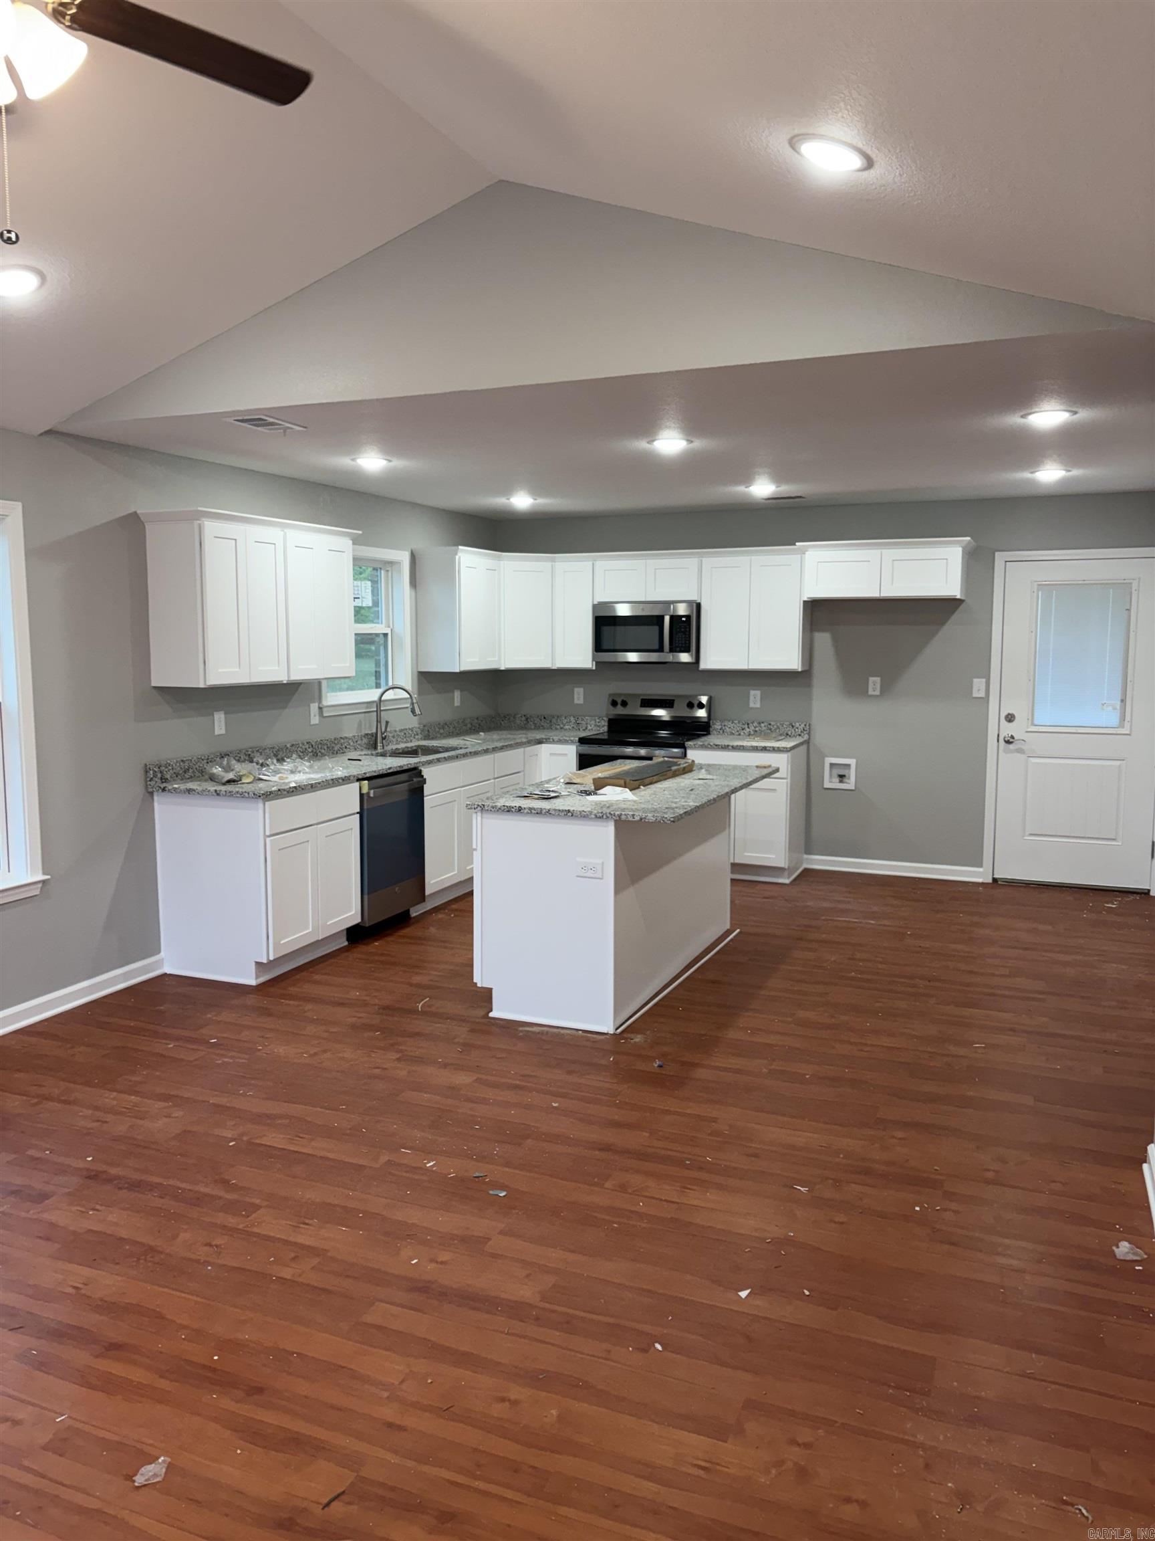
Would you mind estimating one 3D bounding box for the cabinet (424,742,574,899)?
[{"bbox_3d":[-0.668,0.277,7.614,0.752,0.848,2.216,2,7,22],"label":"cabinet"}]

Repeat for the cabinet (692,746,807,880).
[{"bbox_3d":[1.138,0.265,7.751,0.671,0.868,0.621,2,7,22],"label":"cabinet"}]

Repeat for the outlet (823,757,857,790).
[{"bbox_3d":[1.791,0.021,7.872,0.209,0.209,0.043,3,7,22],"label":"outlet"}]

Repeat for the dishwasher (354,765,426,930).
[{"bbox_3d":[-1.250,0.400,6.327,0.628,0.800,0.619,2,7,22],"label":"dishwasher"}]

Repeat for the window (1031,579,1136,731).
[{"bbox_3d":[3.148,-0.706,7.218,0.590,0.943,0.045,3,7,22],"label":"window"}]

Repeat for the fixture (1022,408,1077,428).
[{"bbox_3d":[1.843,-1.380,4.517,0.206,0.028,0.206,3,7,22],"label":"fixture"}]

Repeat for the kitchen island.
[{"bbox_3d":[0.310,0.514,5.565,0.925,0.910,1.865,3,7,22],"label":"kitchen island"}]

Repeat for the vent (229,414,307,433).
[{"bbox_3d":[-1.257,-1.392,4.696,0.190,0.026,0.333,2,7,22],"label":"vent"}]

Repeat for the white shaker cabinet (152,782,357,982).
[{"bbox_3d":[-1.559,0.512,5.777,0.640,0.874,0.780,3,7,22],"label":"white shaker cabinet"}]

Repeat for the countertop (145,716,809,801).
[{"bbox_3d":[-0.212,-0.107,6.684,2.385,0.144,3.680,3,7,22],"label":"countertop"}]

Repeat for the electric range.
[{"bbox_3d":[0.476,0.087,8.040,0.760,1.185,0.675,3,7,22],"label":"electric range"}]

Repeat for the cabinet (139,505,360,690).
[{"bbox_3d":[-1.589,-0.835,5.797,0.345,0.783,1.230,2,7,22],"label":"cabinet"}]

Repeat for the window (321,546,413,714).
[{"bbox_3d":[-1.304,-0.849,7.006,0.110,0.993,1.020,2,7,22],"label":"window"}]

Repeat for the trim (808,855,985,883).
[{"bbox_3d":[2.098,0.655,7.725,1.155,0.092,0.016,2,7,22],"label":"trim"}]

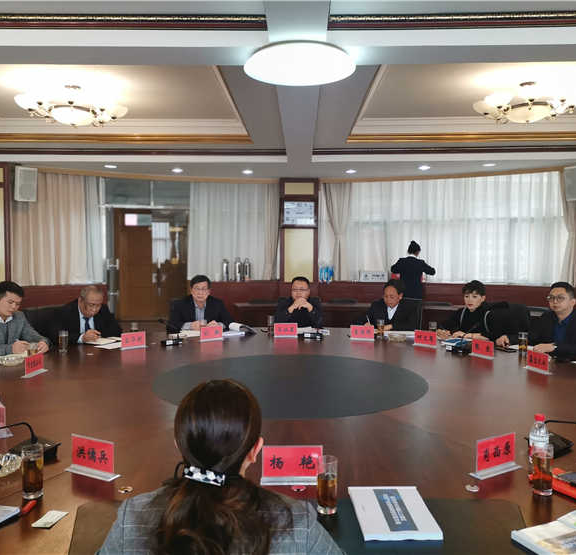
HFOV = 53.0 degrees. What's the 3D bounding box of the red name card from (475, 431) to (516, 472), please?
[{"bbox_3d":[0.734,0.622,2.033,0.200,0.120,0.060,-1,3,-29],"label":"red name card"}]

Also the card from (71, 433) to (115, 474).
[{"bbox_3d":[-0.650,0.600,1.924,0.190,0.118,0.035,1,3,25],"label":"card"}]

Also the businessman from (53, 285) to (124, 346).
[{"bbox_3d":[-1.735,0.672,5.077,0.580,1.210,0.700,-2,3,-35],"label":"businessman"}]

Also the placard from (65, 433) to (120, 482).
[{"bbox_3d":[-0.676,0.618,1.999,0.200,0.120,0.060,2,3,27],"label":"placard"}]

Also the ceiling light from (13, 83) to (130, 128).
[{"bbox_3d":[-1.999,-1.585,5.329,1.040,0.387,1.040,0,3,0],"label":"ceiling light"}]

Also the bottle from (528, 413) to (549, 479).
[{"bbox_3d":[0.821,0.553,1.883,0.064,0.212,0.064,0,3,0],"label":"bottle"}]

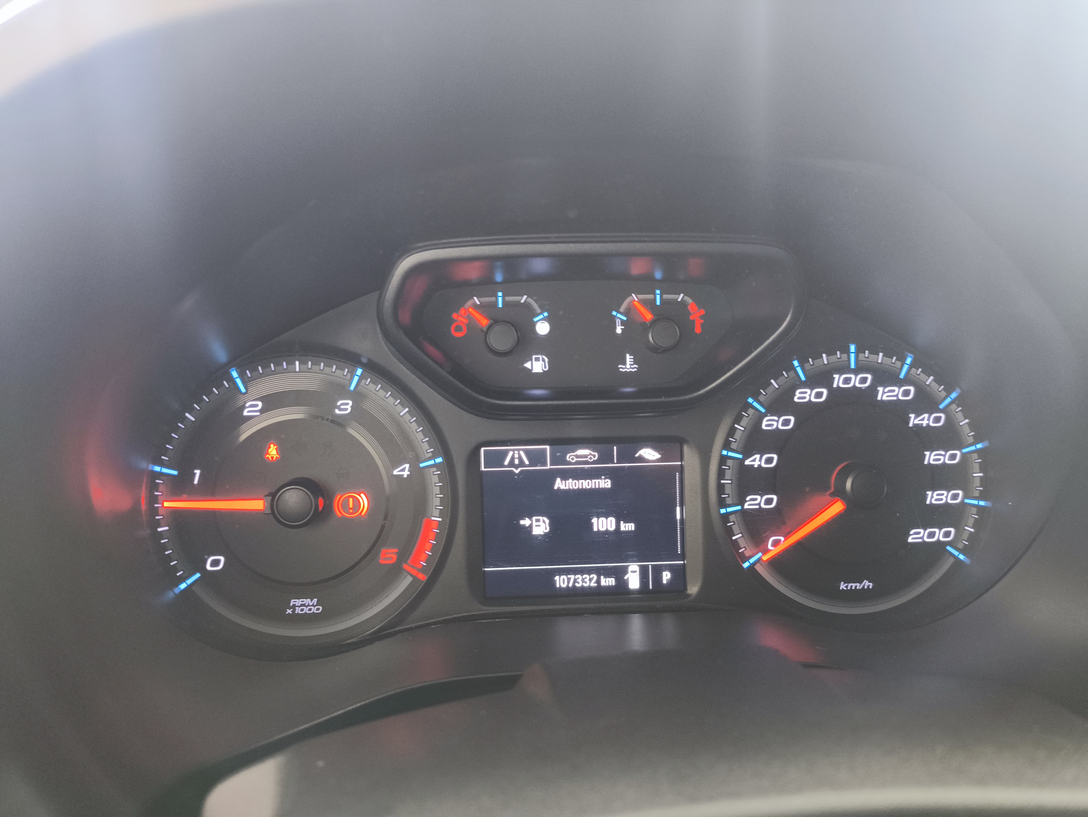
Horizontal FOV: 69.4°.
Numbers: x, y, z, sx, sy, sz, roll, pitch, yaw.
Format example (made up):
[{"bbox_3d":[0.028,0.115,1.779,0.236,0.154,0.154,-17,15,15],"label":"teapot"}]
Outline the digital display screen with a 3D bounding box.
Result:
[{"bbox_3d":[0.015,0.041,0.290,0.075,0.057,0.008,-2,1,-3],"label":"digital display screen"}]

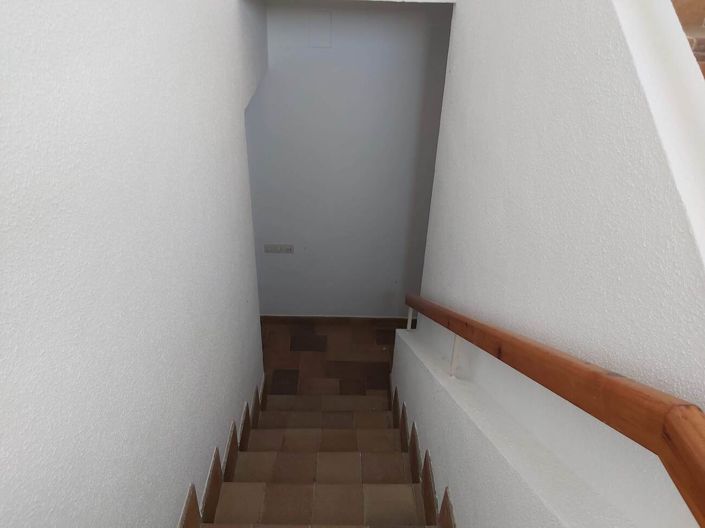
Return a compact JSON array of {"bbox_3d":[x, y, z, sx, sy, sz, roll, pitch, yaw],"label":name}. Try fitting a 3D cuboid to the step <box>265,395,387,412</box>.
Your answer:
[{"bbox_3d":[-0.167,1.059,3.533,0.821,0.185,0.302,1,32,-2],"label":"step"}]

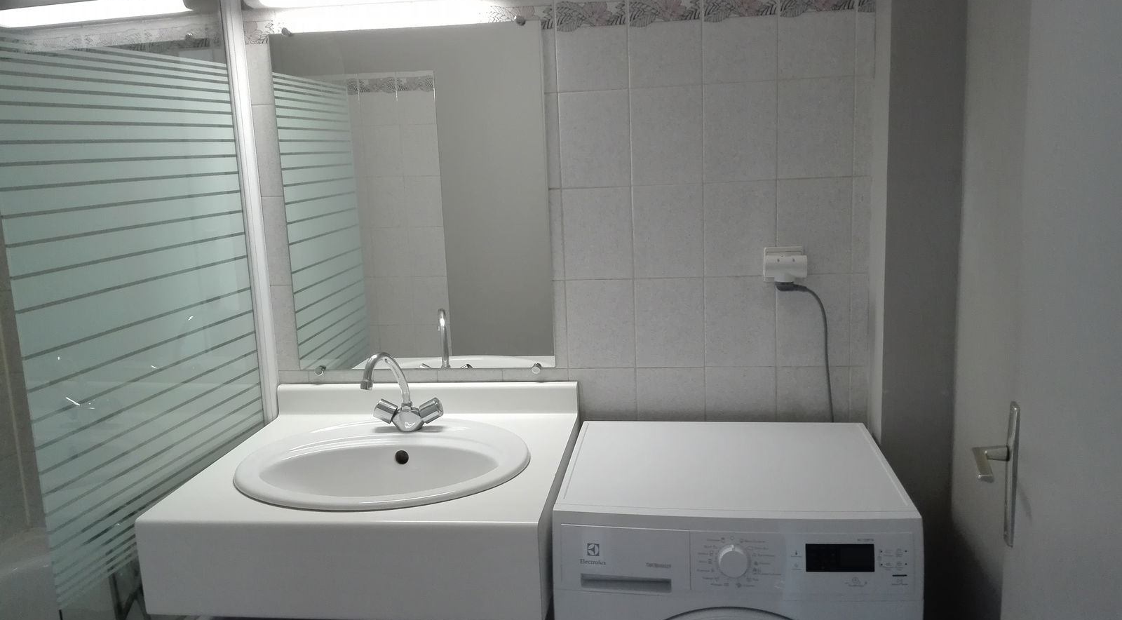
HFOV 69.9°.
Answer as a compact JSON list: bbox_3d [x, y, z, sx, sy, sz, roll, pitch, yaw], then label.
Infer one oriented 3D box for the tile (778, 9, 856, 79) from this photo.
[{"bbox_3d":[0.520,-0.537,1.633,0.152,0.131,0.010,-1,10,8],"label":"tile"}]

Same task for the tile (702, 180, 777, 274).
[{"bbox_3d":[0.380,-0.170,1.701,0.150,0.200,0.010,-1,11,8],"label":"tile"}]

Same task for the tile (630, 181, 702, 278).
[{"bbox_3d":[0.230,-0.167,1.721,0.150,0.200,0.010,-1,11,8],"label":"tile"}]

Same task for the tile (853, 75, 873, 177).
[{"bbox_3d":[0.620,-0.375,1.649,0.036,0.202,0.010,-1,10,8],"label":"tile"}]

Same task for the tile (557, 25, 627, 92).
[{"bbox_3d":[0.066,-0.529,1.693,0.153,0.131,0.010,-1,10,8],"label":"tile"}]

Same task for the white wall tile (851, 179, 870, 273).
[{"bbox_3d":[0.622,-0.174,1.663,0.036,0.197,0.010,-1,10,8],"label":"white wall tile"}]

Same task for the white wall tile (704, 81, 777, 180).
[{"bbox_3d":[0.371,-0.367,1.664,0.149,0.197,0.010,-1,10,8],"label":"white wall tile"}]

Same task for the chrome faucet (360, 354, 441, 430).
[{"bbox_3d":[-0.339,0.172,1.636,0.157,0.183,0.148,0,11,14],"label":"chrome faucet"}]

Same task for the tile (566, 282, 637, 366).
[{"bbox_3d":[0.088,0.031,1.775,0.149,0.197,0.010,-1,10,8],"label":"tile"}]

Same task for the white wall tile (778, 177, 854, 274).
[{"bbox_3d":[0.529,-0.173,1.677,0.149,0.197,0.010,-1,10,8],"label":"white wall tile"}]

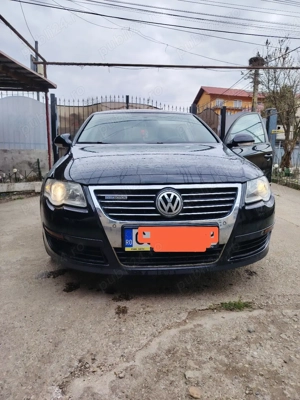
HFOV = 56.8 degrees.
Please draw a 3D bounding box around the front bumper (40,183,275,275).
[{"bbox_3d":[0.098,0.133,1.738,1.740,0.520,0.520,-1,8,-5],"label":"front bumper"}]

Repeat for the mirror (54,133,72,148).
[{"bbox_3d":[-0.919,-0.631,2.939,0.210,0.170,0.140,-1,8,-5],"label":"mirror"}]

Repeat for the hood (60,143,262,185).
[{"bbox_3d":[0.067,-0.303,2.056,1.480,0.290,1.120,-1,8,-5],"label":"hood"}]

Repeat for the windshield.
[{"bbox_3d":[-0.012,-0.773,2.939,1.440,0.420,0.890,-1,8,-5],"label":"windshield"}]

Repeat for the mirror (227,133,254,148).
[{"bbox_3d":[0.990,-0.639,2.994,0.140,0.170,0.220,-8,11,-42],"label":"mirror"}]

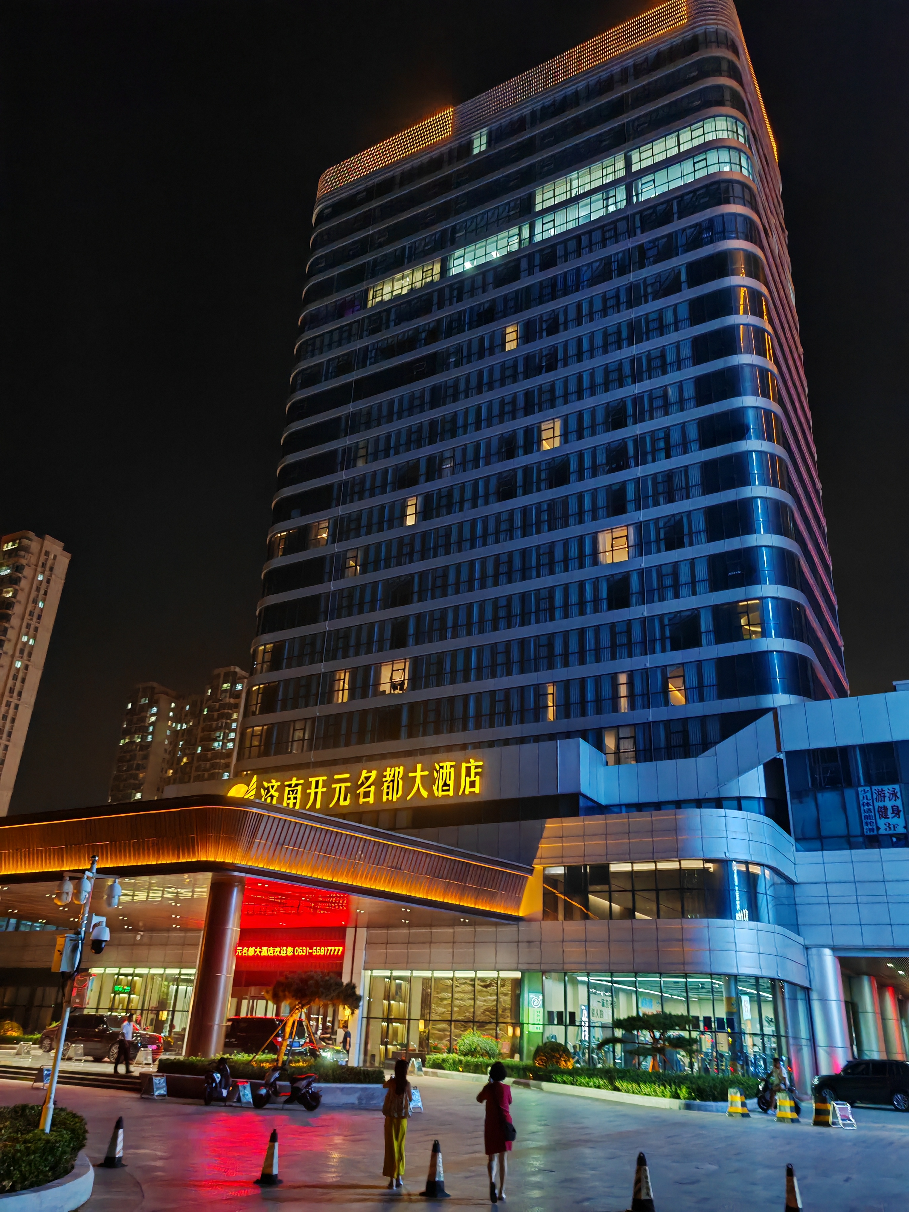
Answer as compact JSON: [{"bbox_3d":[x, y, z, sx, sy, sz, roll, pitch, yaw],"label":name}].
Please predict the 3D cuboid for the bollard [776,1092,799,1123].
[{"bbox_3d":[9.343,14.095,26.576,0.530,0.760,0.530,24,-33,-38],"label":"bollard"}]

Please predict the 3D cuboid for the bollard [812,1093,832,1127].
[{"bbox_3d":[10.199,13.977,26.287,0.500,0.740,0.480,-6,-26,18],"label":"bollard"}]

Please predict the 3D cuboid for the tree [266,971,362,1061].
[{"bbox_3d":[-4.576,13.361,30.157,2.900,2.800,2.500,3,-25,0],"label":"tree"}]

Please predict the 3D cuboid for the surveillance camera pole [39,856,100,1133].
[{"bbox_3d":[-4.487,4.524,10.958,0.780,3.200,0.600,11,-26,-17],"label":"surveillance camera pole"}]

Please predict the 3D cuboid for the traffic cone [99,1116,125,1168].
[{"bbox_3d":[-4.944,7.786,13.755,0.370,0.640,0.370,10,-26,-14],"label":"traffic cone"}]

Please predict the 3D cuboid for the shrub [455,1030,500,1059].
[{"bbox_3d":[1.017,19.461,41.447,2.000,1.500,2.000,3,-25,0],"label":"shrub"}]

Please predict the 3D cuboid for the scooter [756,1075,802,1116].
[{"bbox_3d":[10.032,15.135,29.257,1.500,1.060,0.660,-8,-27,22],"label":"scooter"}]

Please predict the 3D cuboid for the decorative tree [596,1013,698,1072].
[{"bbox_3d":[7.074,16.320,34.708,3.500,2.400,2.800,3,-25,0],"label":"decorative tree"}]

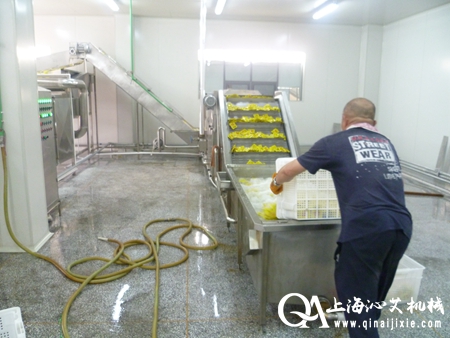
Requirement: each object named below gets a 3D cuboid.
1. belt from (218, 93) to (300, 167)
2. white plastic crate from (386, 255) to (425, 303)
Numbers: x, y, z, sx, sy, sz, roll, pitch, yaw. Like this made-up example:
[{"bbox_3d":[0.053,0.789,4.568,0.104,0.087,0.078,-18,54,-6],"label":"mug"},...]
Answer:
[{"bbox_3d":[0.420,-0.507,4.743,0.950,1.000,1.050,0,12,-6],"label":"belt"},{"bbox_3d":[1.270,0.837,3.020,0.410,0.295,0.580,0,12,-6],"label":"white plastic crate"}]

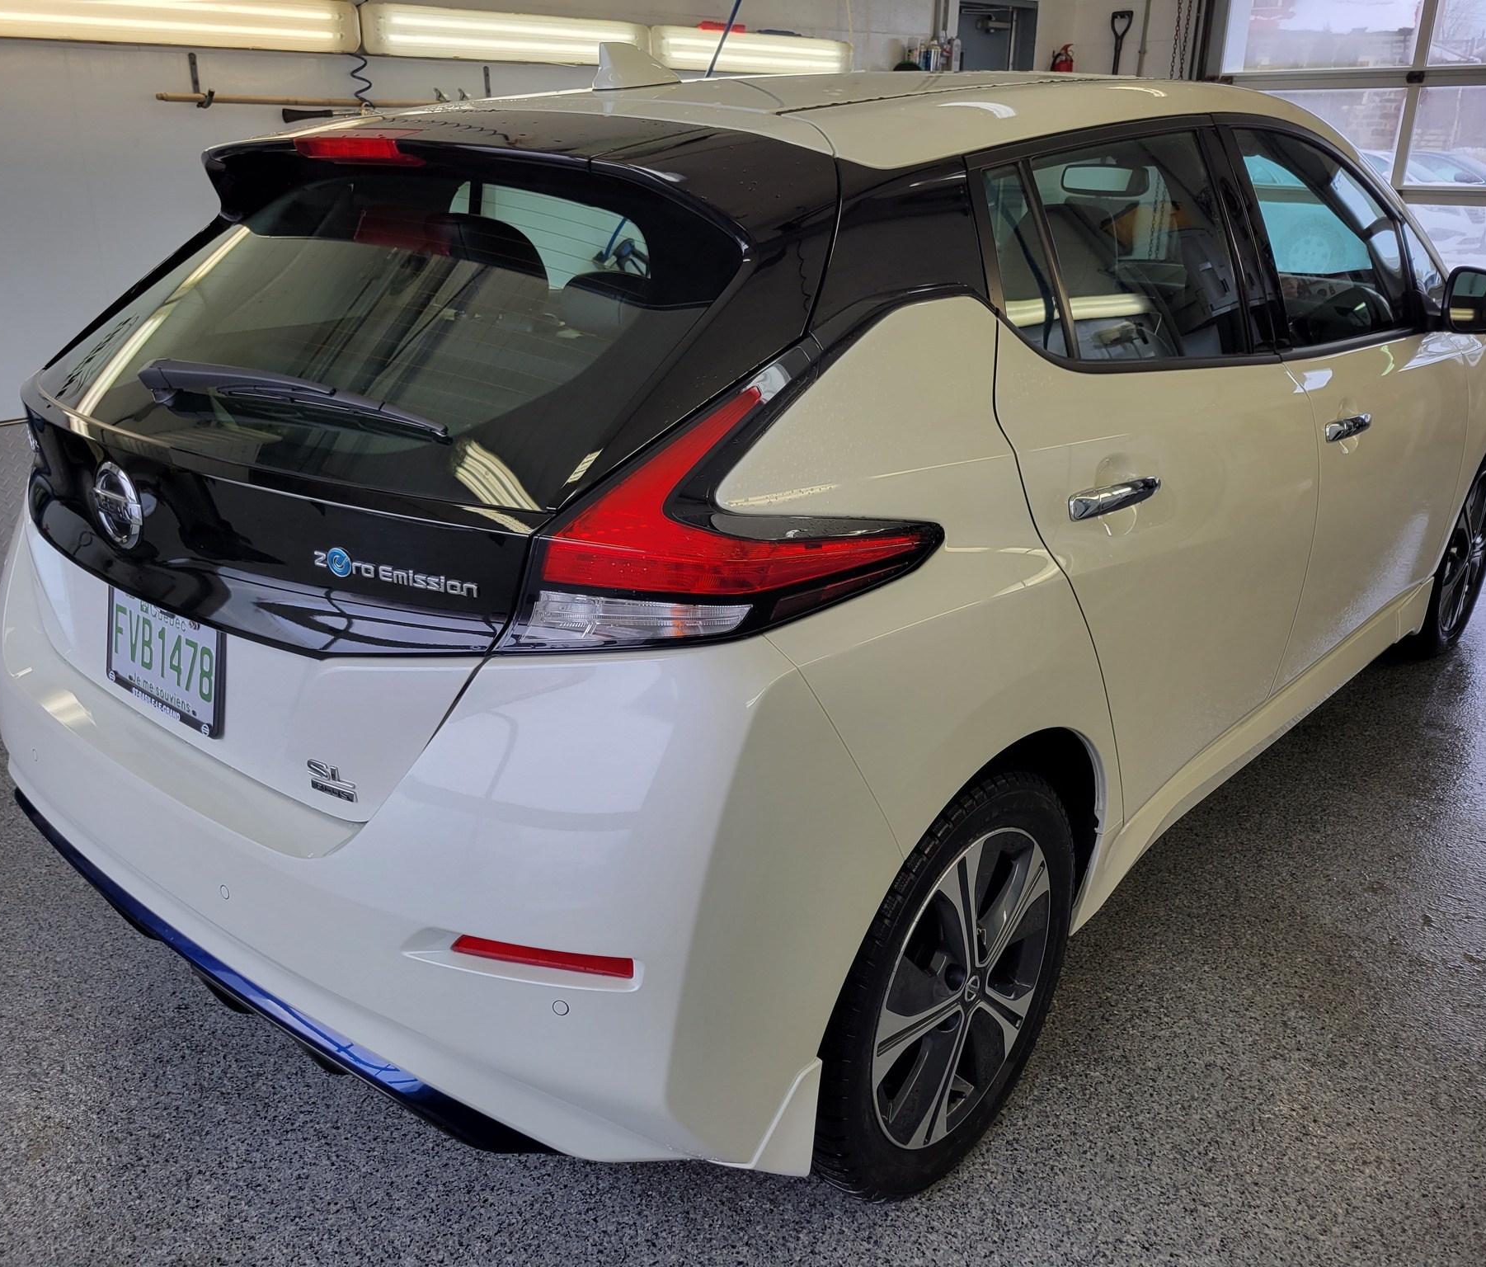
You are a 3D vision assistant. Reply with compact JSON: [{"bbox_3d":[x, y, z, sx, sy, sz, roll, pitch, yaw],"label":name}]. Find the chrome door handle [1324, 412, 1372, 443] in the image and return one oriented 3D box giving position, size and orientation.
[{"bbox_3d":[1.171,-0.399,2.453,0.048,0.037,0.207,17,26,38],"label":"chrome door handle"}]

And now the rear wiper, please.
[{"bbox_3d":[-0.534,-0.280,1.466,0.500,0.058,0.065,15,-19,28],"label":"rear wiper"}]

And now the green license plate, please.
[{"bbox_3d":[-0.754,0.024,1.651,0.312,0.158,0.014,17,16,38],"label":"green license plate"}]

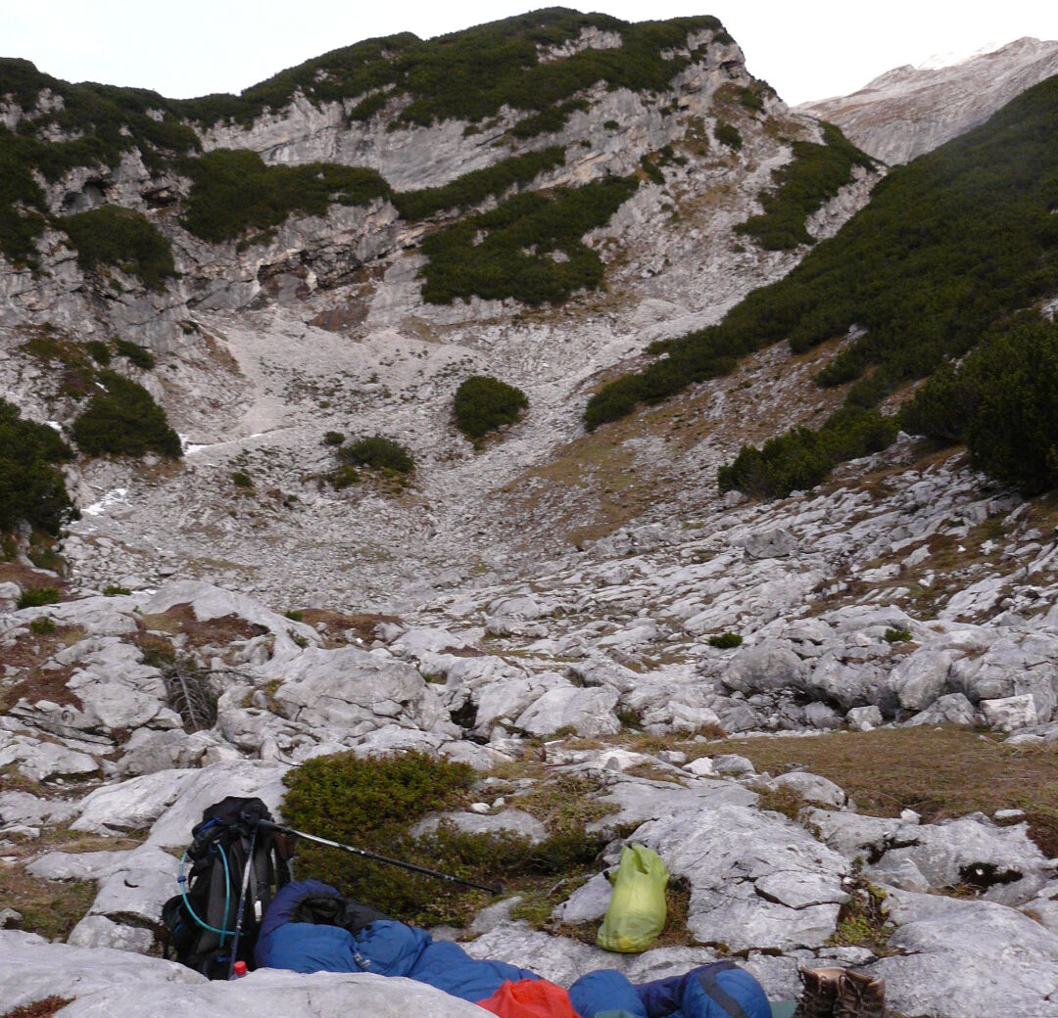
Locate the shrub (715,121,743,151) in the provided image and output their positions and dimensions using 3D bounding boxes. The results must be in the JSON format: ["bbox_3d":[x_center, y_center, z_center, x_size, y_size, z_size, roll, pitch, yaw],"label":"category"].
[{"bbox_3d":[19.035,-35.599,140.000,2.600,2.600,2.400,0,0,0],"label":"shrub"}]

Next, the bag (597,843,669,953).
[{"bbox_3d":[0.351,1.315,4.950,0.240,0.360,0.190,3,-3,6],"label":"bag"}]

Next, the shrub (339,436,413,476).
[{"bbox_3d":[-6.242,-2.186,60.000,3.000,1.500,2.500,0,0,0],"label":"shrub"}]

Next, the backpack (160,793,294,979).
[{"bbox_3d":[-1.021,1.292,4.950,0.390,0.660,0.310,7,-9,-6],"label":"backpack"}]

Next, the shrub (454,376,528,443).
[{"bbox_3d":[-1.814,-4.706,70.000,3.500,3.000,3.100,0,0,0],"label":"shrub"}]

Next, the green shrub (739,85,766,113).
[{"bbox_3d":[22.874,-41.917,150.000,2.800,2.700,2.600,0,0,0],"label":"green shrub"}]

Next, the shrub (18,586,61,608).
[{"bbox_3d":[-5.837,1.058,17.500,0.500,0.260,0.420,0,0,0],"label":"shrub"}]

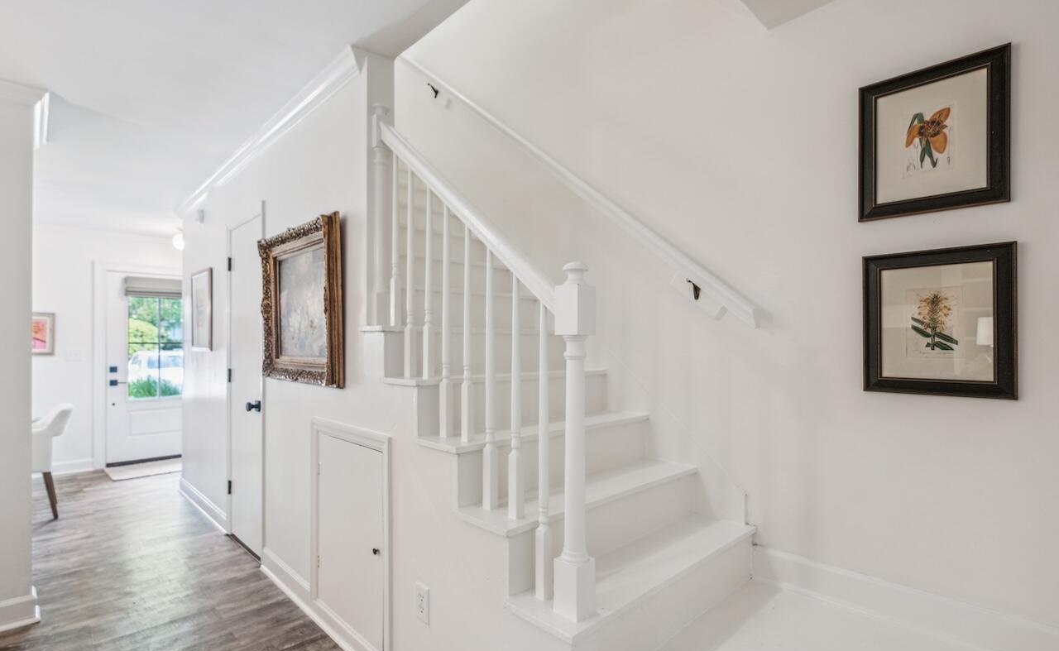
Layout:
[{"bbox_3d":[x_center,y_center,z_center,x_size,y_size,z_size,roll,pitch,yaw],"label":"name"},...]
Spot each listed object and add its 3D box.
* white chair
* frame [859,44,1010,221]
[{"bbox_3d":[-3.800,1.020,3.490,0.610,0.820,0.600,1,-1,-45],"label":"white chair"},{"bbox_3d":[1.297,-0.604,1.531,0.375,0.467,0.030,-1,-1,43],"label":"frame"}]

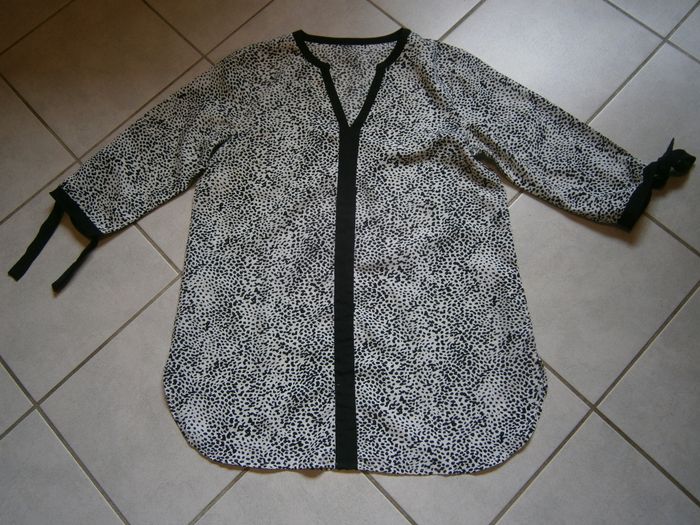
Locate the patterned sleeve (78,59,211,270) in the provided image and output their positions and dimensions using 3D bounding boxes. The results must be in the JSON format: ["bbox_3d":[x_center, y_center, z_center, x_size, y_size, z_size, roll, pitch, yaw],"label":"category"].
[{"bbox_3d":[-0.342,-0.216,0.967,0.395,0.030,0.164,-42,76,-9],"label":"patterned sleeve"}]

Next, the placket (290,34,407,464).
[{"bbox_3d":[0.000,-0.076,0.912,0.235,0.020,0.815,0,73,3],"label":"placket"}]

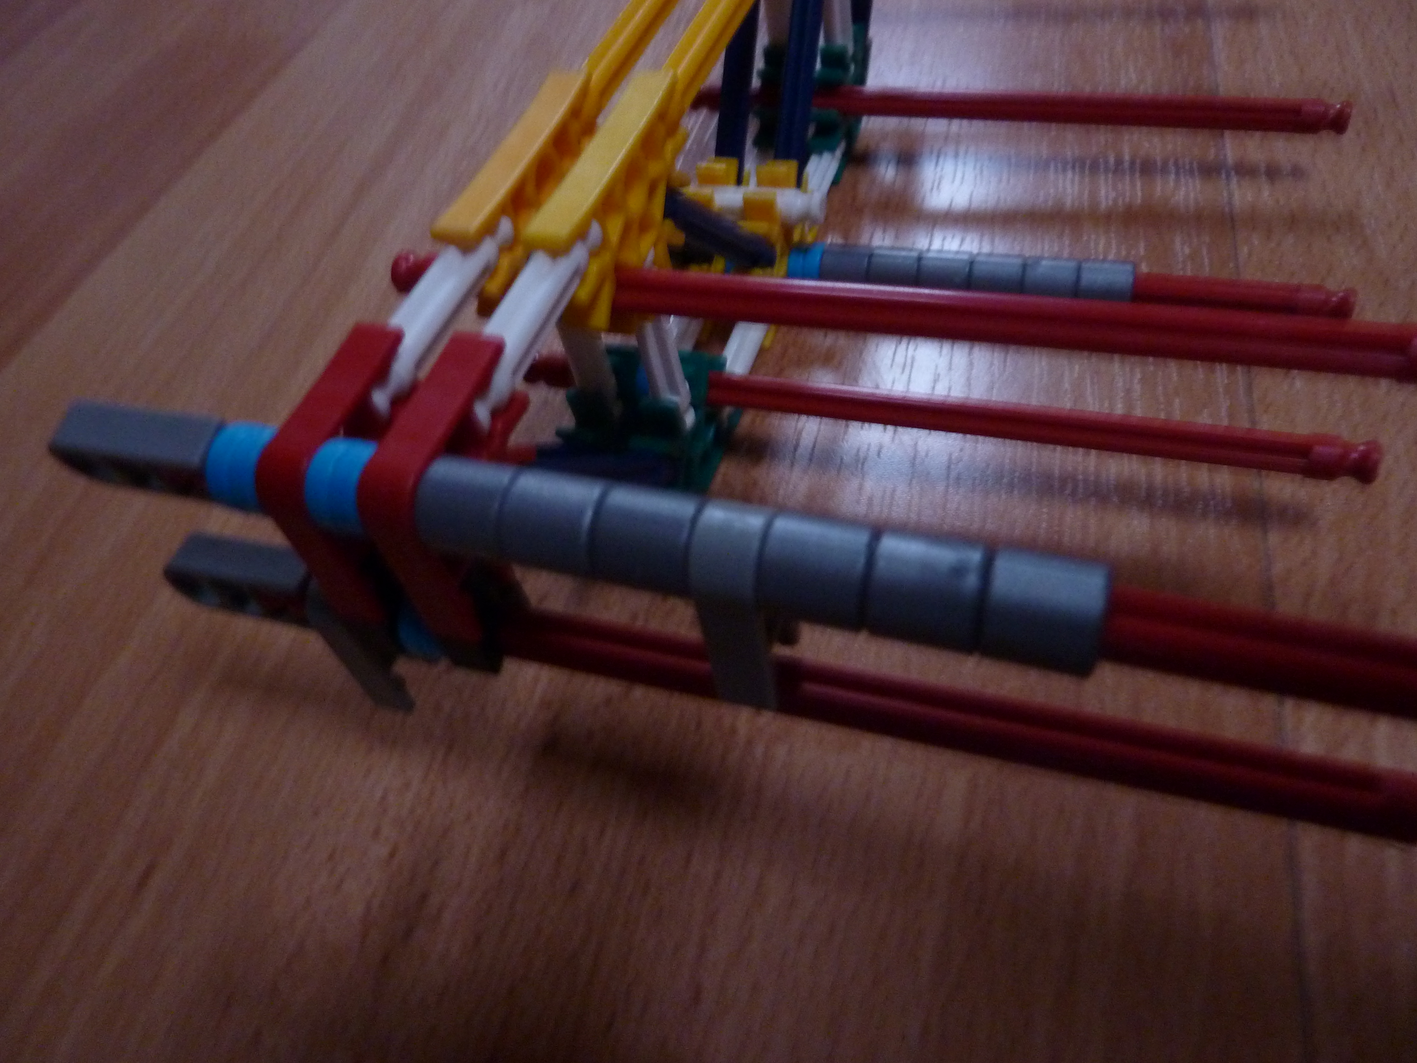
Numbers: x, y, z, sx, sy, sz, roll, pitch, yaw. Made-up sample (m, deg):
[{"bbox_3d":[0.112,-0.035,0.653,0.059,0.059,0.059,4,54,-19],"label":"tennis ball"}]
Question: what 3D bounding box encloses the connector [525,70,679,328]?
[{"bbox_3d":[-0.011,-0.040,0.132,0.006,0.022,0.036,9,54,18],"label":"connector"}]

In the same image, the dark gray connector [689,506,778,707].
[{"bbox_3d":[0.003,0.006,0.091,0.006,0.022,0.008,10,54,20],"label":"dark gray connector"}]

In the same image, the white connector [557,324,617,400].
[{"bbox_3d":[-0.019,-0.029,0.151,0.006,0.033,0.006,9,54,18],"label":"white connector"}]

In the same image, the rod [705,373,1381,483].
[{"bbox_3d":[0.029,-0.019,0.158,0.130,0.006,0.006,9,54,18],"label":"rod"}]

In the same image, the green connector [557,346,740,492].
[{"bbox_3d":[-0.010,-0.017,0.165,0.018,0.022,0.033,9,54,18],"label":"green connector"}]

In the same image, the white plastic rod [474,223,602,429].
[{"bbox_3d":[-0.020,-0.024,0.112,0.006,0.006,0.033,9,54,18],"label":"white plastic rod"}]

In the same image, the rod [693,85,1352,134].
[{"bbox_3d":[0.059,-0.087,0.211,0.130,0.006,0.006,10,54,18],"label":"rod"}]

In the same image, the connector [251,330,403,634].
[{"bbox_3d":[-0.036,-0.006,0.110,0.006,0.022,0.022,9,54,18],"label":"connector"}]

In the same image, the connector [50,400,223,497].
[{"bbox_3d":[-0.058,-0.008,0.108,0.022,0.008,0.006,8,65,19],"label":"connector"}]

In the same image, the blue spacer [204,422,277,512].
[{"bbox_3d":[-0.045,-0.006,0.103,0.006,0.008,0.008,10,54,20],"label":"blue spacer"}]

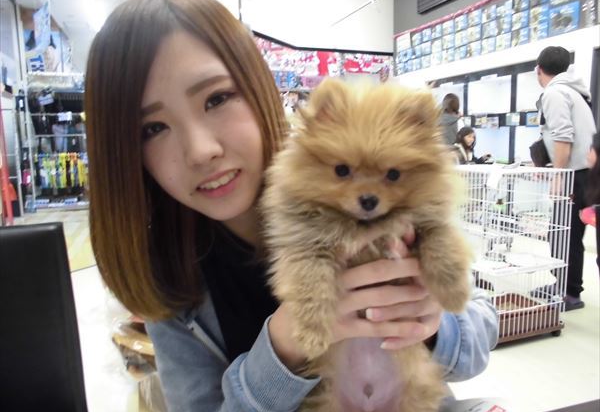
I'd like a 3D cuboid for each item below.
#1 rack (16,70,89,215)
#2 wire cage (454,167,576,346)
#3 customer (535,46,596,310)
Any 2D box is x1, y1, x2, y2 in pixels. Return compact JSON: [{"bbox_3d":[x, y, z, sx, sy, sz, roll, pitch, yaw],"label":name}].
[{"bbox_3d":[-3.970,-1.016,7.491,1.050,2.120,0.500,-3,8,-21],"label":"rack"},{"bbox_3d":[1.110,0.246,2.635,0.526,0.921,0.626,-3,9,-22],"label":"wire cage"},{"bbox_3d":[1.723,-0.189,2.993,0.480,1.680,0.420,-7,10,-39],"label":"customer"}]

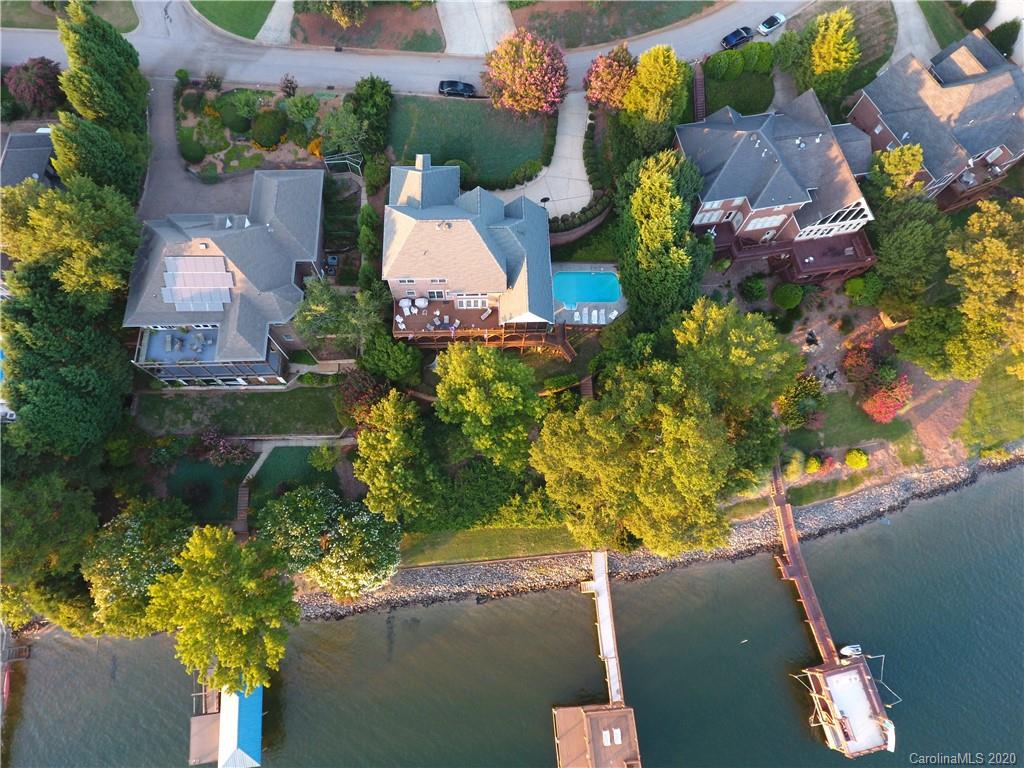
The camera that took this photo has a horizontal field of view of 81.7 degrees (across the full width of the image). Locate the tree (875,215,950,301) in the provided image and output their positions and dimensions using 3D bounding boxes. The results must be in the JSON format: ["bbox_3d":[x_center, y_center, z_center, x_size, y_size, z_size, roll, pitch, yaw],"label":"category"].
[{"bbox_3d":[45.684,-14.214,68.496,7.800,8.500,9.200,0,70,0],"label":"tree"}]

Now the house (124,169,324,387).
[{"bbox_3d":[-32.820,-13.700,70.110,20.500,14.500,24.500,1,70,-2],"label":"house"}]

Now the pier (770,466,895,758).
[{"bbox_3d":[33.461,24.044,64.757,6.729,4.600,29.730,-11,70,-6],"label":"pier"}]

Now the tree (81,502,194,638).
[{"bbox_3d":[-39.640,19.430,63.380,10.070,11.000,13.000,1,70,-2],"label":"tree"}]

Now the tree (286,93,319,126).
[{"bbox_3d":[-26.297,-34.194,74.224,4.059,4.000,4.258,0,70,0],"label":"tree"}]

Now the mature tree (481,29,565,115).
[{"bbox_3d":[1.521,-38.298,74.202,10.200,9.000,10.800,1,69,-2],"label":"mature tree"}]

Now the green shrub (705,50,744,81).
[{"bbox_3d":[28.405,-42.581,79.102,5.100,2.800,4.100,1,69,-2],"label":"green shrub"}]

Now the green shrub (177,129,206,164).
[{"bbox_3d":[-39.837,-29.543,73.568,3.400,2.500,4.400,0,70,0],"label":"green shrub"}]

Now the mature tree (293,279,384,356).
[{"bbox_3d":[-18.737,-6.960,64.783,9.751,7.800,8.846,0,70,0],"label":"mature tree"}]

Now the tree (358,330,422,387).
[{"bbox_3d":[-14.500,-2.960,70.960,7.550,6.000,6.870,1,70,-2],"label":"tree"}]

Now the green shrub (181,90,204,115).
[{"bbox_3d":[-40.625,-35.799,75.245,2.700,2.200,2.800,1,69,-2],"label":"green shrub"}]

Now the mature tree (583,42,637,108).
[{"bbox_3d":[12.380,-38.730,74.880,6.600,6.800,8.010,1,70,-2],"label":"mature tree"}]

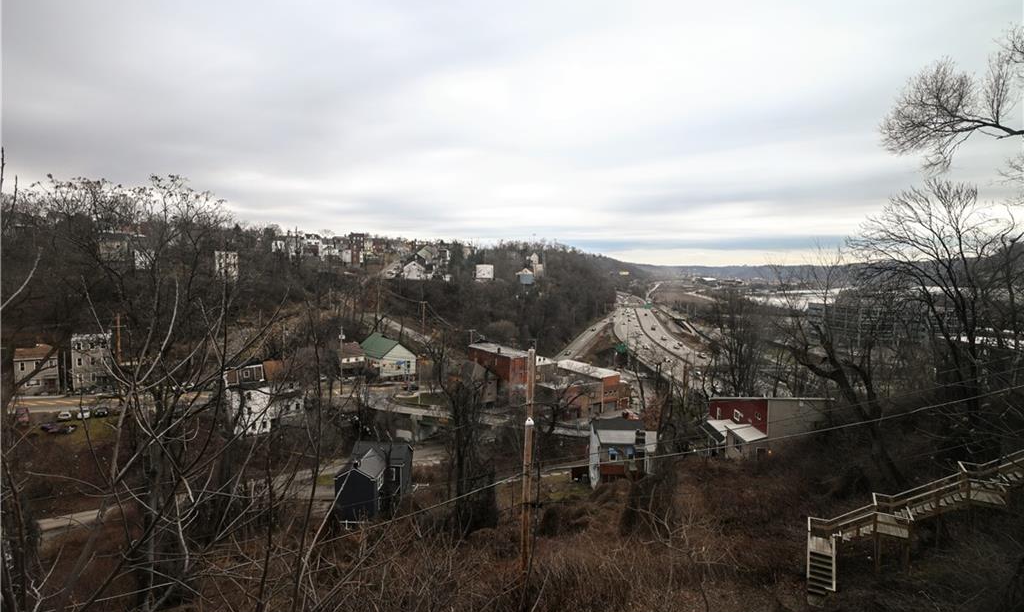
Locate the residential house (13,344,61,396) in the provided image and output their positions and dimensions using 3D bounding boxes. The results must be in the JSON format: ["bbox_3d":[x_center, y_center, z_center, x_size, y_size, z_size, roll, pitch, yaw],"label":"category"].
[{"bbox_3d":[-91.761,12.253,100.143,6.400,8.900,6.800,-2,4,-25],"label":"residential house"}]

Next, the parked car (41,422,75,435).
[{"bbox_3d":[-73.464,19.947,83.000,4.600,1.450,1.800,1,4,16],"label":"parked car"}]

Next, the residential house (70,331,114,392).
[{"bbox_3d":[-83.032,10.956,102.535,6.000,11.000,8.000,-2,4,-25],"label":"residential house"}]

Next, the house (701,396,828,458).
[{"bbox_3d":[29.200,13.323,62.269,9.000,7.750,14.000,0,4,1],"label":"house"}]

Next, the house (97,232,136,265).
[{"bbox_3d":[-119.364,-16.986,154.949,8.000,9.000,8.000,-2,4,-23],"label":"house"}]

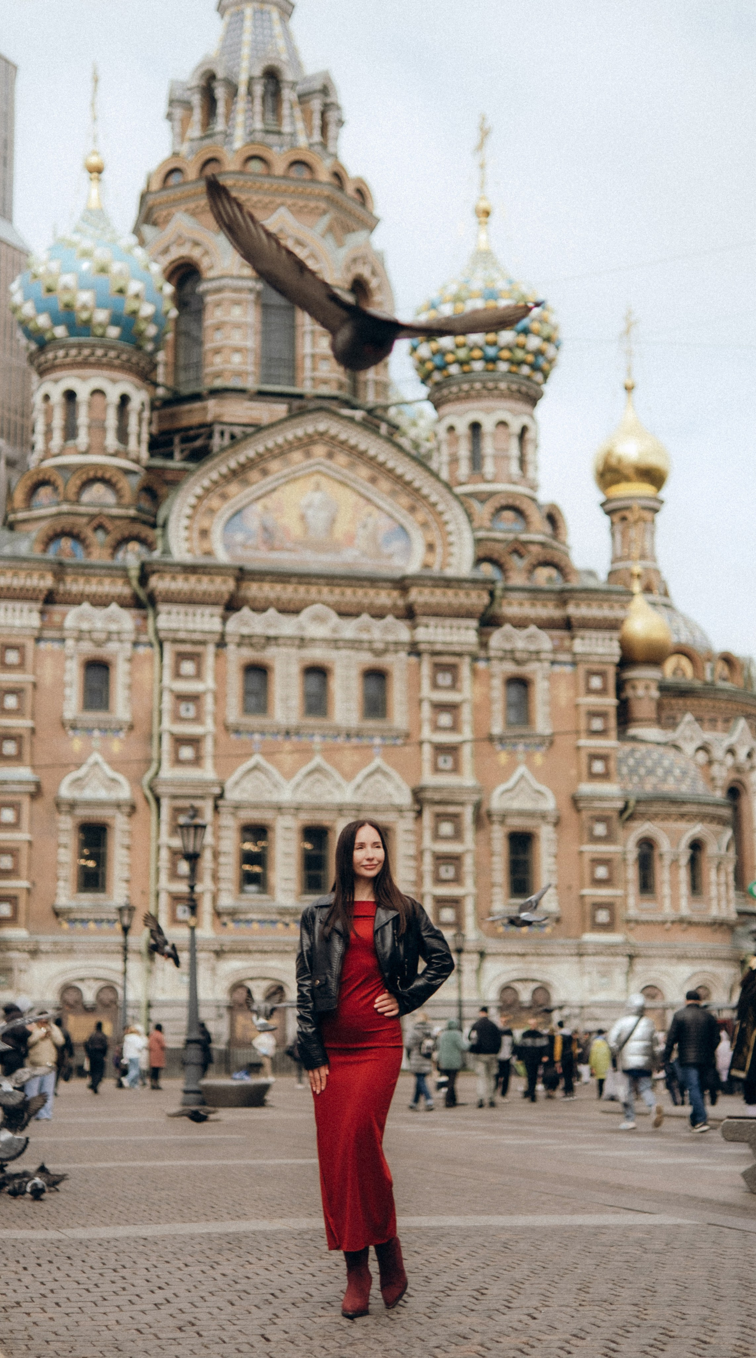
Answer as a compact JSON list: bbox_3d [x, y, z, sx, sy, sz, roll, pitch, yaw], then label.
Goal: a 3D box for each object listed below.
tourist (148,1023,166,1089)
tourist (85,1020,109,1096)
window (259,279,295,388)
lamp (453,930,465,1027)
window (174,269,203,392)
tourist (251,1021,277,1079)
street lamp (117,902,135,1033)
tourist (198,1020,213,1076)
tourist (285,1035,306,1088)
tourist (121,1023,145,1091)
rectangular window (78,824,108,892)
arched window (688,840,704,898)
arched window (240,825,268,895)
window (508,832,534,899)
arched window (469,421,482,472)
[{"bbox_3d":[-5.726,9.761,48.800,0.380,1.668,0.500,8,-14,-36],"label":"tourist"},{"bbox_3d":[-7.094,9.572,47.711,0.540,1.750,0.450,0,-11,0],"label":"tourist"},{"bbox_3d":[-5.148,-18.073,96.805,1.825,6.458,0.400,2,-12,-13],"label":"window"},{"bbox_3d":[3.013,11.982,70.004,0.420,5.291,0.420,3,-12,-16],"label":"lamp"},{"bbox_3d":[-9.795,-18.098,97.508,1.857,6.882,0.400,-7,-13,31],"label":"window"},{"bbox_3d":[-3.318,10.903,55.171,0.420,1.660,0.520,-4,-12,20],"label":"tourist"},{"bbox_3d":[-7.278,9.089,54.504,0.520,5.309,0.520,2,-11,-13],"label":"street lamp"},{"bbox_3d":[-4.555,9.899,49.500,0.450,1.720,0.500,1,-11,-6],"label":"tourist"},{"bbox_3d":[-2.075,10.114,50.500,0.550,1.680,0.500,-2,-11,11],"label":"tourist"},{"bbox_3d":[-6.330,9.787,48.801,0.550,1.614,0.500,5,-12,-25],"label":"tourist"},{"bbox_3d":[-11.852,7.451,78.145,1.266,2.901,0.350,2,-11,-13],"label":"rectangular window"},{"bbox_3d":[14.561,8.684,86.242,0.893,2.675,0.350,6,-13,-31],"label":"arched window"},{"bbox_3d":[-5.010,7.333,76.101,1.179,2.781,0.300,3,-12,-16],"label":"arched window"},{"bbox_3d":[6.365,8.289,83.772,1.185,2.970,0.300,2,-12,-13],"label":"window"},{"bbox_3d":[4.687,-11.080,90.530,0.627,2.551,0.300,-4,-12,16],"label":"arched window"}]

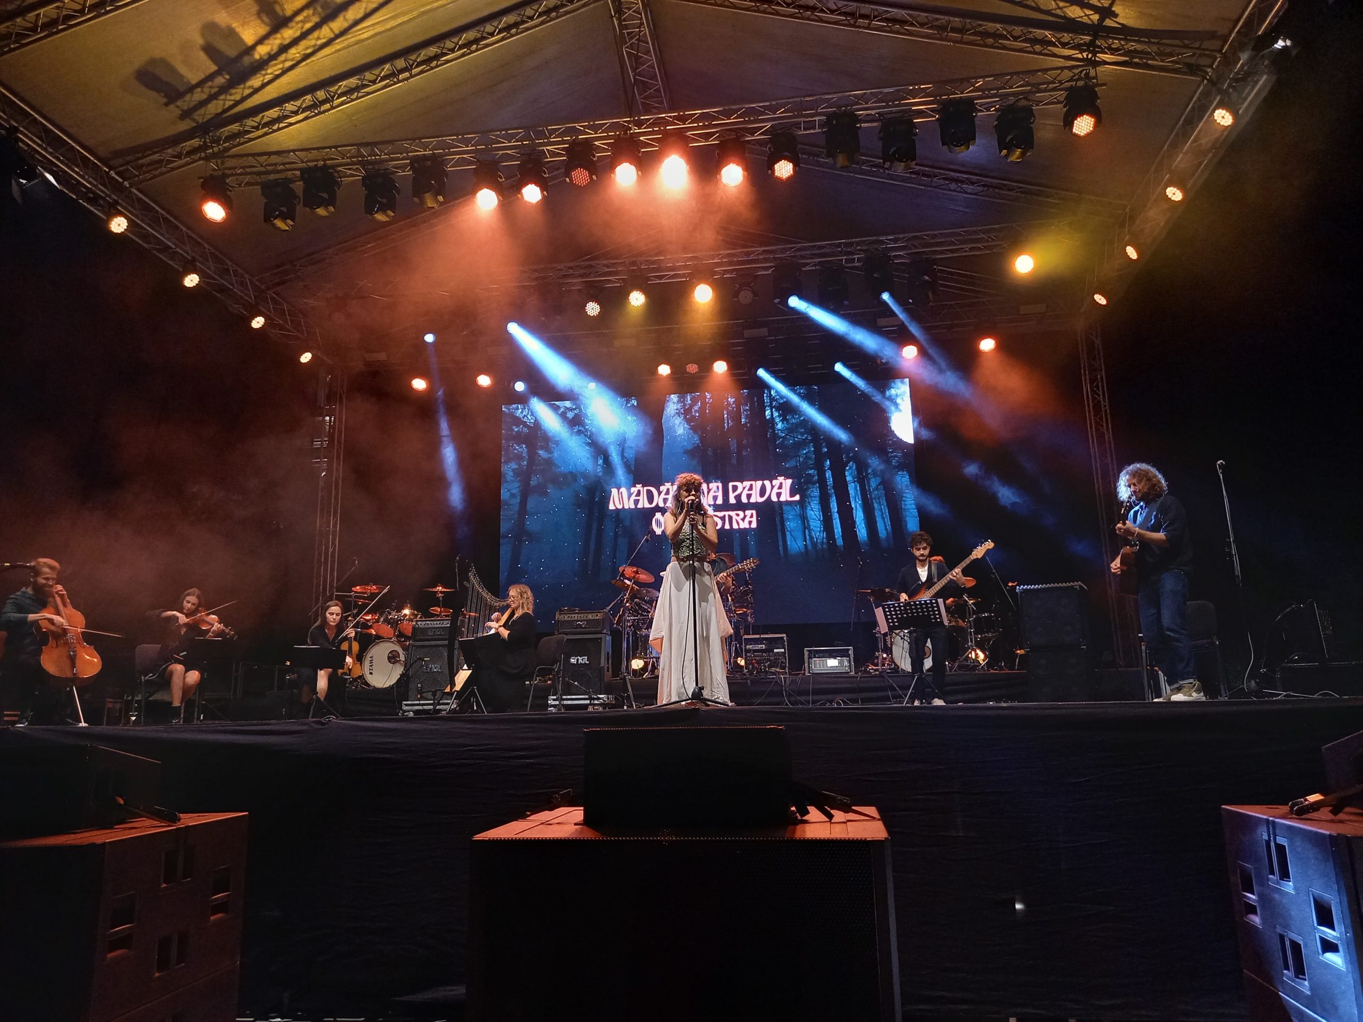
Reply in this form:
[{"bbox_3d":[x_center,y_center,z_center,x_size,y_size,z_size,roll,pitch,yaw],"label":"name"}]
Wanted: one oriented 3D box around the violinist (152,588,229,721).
[{"bbox_3d":[-4.655,1.349,9.265,0.660,1.270,0.780,8,-15,-39],"label":"violinist"}]

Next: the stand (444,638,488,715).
[{"bbox_3d":[-1.998,1.557,9.353,0.470,0.770,0.400,-9,-14,32],"label":"stand"}]

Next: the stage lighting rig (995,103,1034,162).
[{"bbox_3d":[3.511,-3.987,10.369,0.400,0.530,0.350,-4,-7,13],"label":"stage lighting rig"}]

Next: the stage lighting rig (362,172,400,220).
[{"bbox_3d":[-3.448,-3.590,11.281,0.370,0.530,0.310,-3,-11,8],"label":"stage lighting rig"}]

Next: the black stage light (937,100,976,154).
[{"bbox_3d":[2.880,-4.018,10.300,0.370,0.500,0.290,-3,-12,8],"label":"black stage light"}]

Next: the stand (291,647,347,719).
[{"bbox_3d":[-3.537,1.664,9.603,0.510,0.698,0.400,0,-12,-6],"label":"stand"}]

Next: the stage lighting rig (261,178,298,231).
[{"bbox_3d":[-4.688,-3.540,11.460,0.370,0.530,0.310,-3,-11,8],"label":"stage lighting rig"}]

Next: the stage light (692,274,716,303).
[{"bbox_3d":[0.308,-3.100,13.652,0.320,0.400,0.300,-2,-1,5],"label":"stage light"}]

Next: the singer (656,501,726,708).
[{"bbox_3d":[0.081,0.576,7.140,0.560,1.680,0.480,-2,-12,4],"label":"singer"}]

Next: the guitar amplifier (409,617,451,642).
[{"bbox_3d":[-3.035,1.473,12.150,0.570,0.260,0.260,-1,-12,-2],"label":"guitar amplifier"}]

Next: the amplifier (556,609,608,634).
[{"bbox_3d":[-1.182,1.357,11.900,0.580,0.270,0.260,-3,-12,6],"label":"amplifier"}]

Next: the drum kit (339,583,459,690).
[{"bbox_3d":[-3.484,1.597,12.326,1.500,1.300,1.200,-4,-12,14],"label":"drum kit"}]

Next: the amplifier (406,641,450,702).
[{"bbox_3d":[-3.328,2.198,13.464,0.710,0.780,0.370,-3,-12,6],"label":"amplifier"}]

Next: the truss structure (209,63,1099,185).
[{"bbox_3d":[-0.605,-4.186,10.961,10.005,0.300,0.300,-3,-12,8],"label":"truss structure"}]

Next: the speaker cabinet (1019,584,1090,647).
[{"bbox_3d":[3.929,1.125,10.412,0.620,0.625,0.450,-6,-12,25],"label":"speaker cabinet"}]

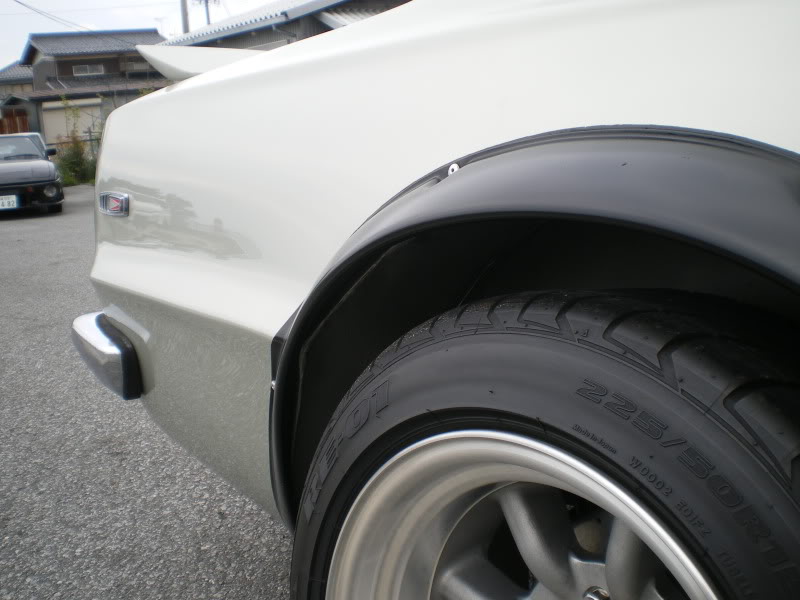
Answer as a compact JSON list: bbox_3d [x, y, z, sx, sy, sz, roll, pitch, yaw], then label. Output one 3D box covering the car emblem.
[{"bbox_3d":[-0.446,-0.149,1.300,0.012,0.034,0.085,-5,9,-40],"label":"car emblem"}]

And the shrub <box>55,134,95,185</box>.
[{"bbox_3d":[-8.943,-3.870,23.000,1.150,1.330,1.100,-5,10,-19],"label":"shrub"}]

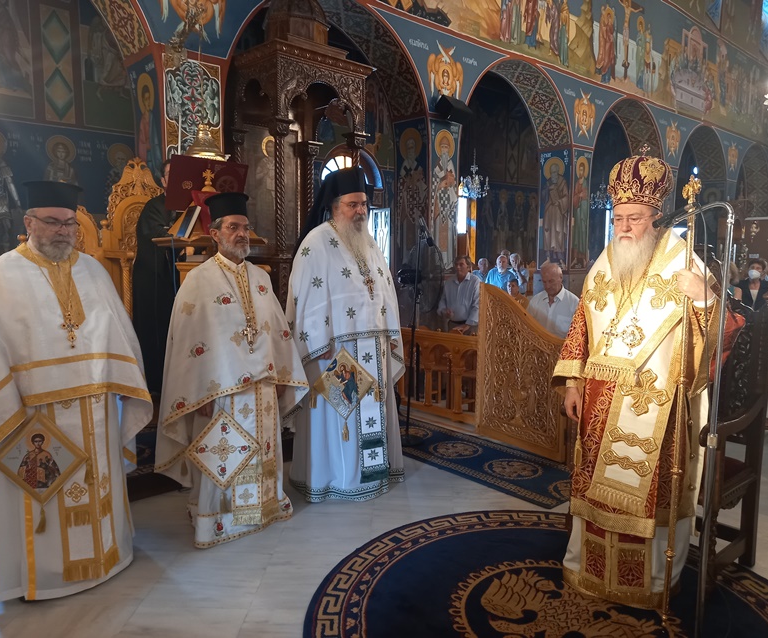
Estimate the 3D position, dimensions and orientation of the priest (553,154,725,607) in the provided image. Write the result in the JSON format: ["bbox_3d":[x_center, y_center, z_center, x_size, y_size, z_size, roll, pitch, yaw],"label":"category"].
[{"bbox_3d":[1.087,0.245,2.655,0.710,1.886,0.520,6,8,44],"label":"priest"}]

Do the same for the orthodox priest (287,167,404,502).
[{"bbox_3d":[-0.220,0.079,3.726,0.710,1.968,0.500,-4,8,-36],"label":"orthodox priest"}]

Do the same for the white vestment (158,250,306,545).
[{"bbox_3d":[-0.767,0.396,3.163,0.770,1.448,0.520,-5,8,-41],"label":"white vestment"}]

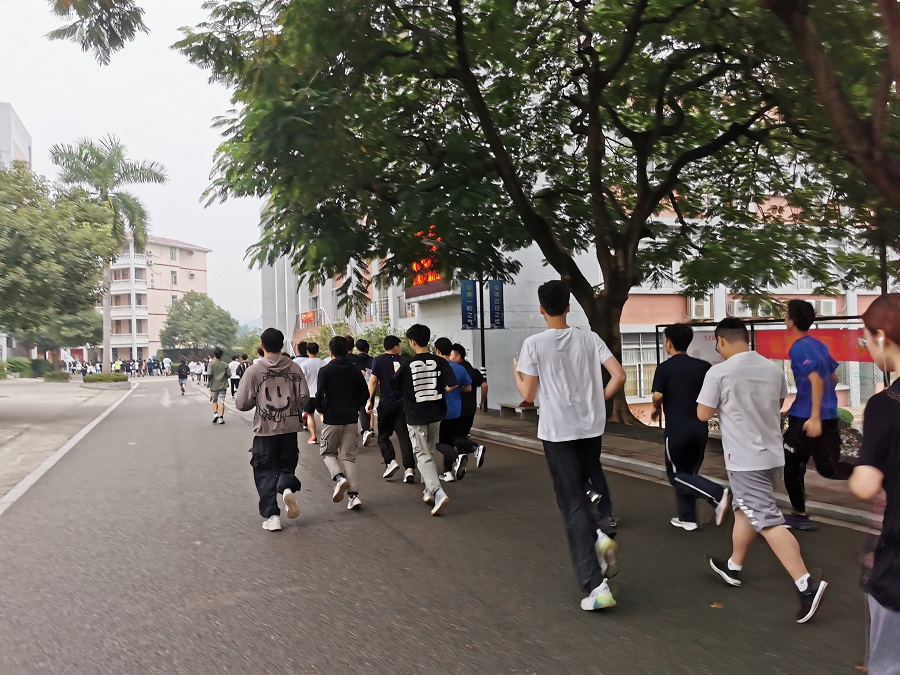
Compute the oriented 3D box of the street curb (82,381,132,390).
[{"bbox_3d":[-20.581,2.898,42.000,2.900,0.360,2.600,-1,-2,-22],"label":"street curb"}]

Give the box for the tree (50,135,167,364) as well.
[{"bbox_3d":[-20.675,-4.612,42.500,6.800,15.200,6.800,-1,-2,-22],"label":"tree"}]

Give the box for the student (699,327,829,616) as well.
[{"bbox_3d":[1.723,0.684,3.920,0.540,1.610,0.850,-1,-2,-16],"label":"student"}]

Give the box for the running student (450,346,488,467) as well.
[{"bbox_3d":[0.223,0.844,8.700,0.520,1.620,0.780,-1,-2,-20],"label":"running student"}]

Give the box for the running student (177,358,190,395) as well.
[{"bbox_3d":[-11.655,1.696,30.700,0.550,1.700,0.600,-1,-2,-18],"label":"running student"}]

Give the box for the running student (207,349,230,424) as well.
[{"bbox_3d":[-5.299,1.131,16.000,0.520,1.720,0.550,-1,-2,-20],"label":"running student"}]

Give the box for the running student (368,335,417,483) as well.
[{"bbox_3d":[-0.679,0.818,8.150,0.560,1.690,0.650,-1,-2,-16],"label":"running student"}]

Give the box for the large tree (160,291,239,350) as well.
[{"bbox_3d":[-28.547,-0.561,80.000,8.800,9.700,8.800,-1,-2,-22],"label":"large tree"}]

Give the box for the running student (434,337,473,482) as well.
[{"bbox_3d":[0.040,0.812,8.050,0.520,1.660,0.780,-1,-2,-22],"label":"running student"}]

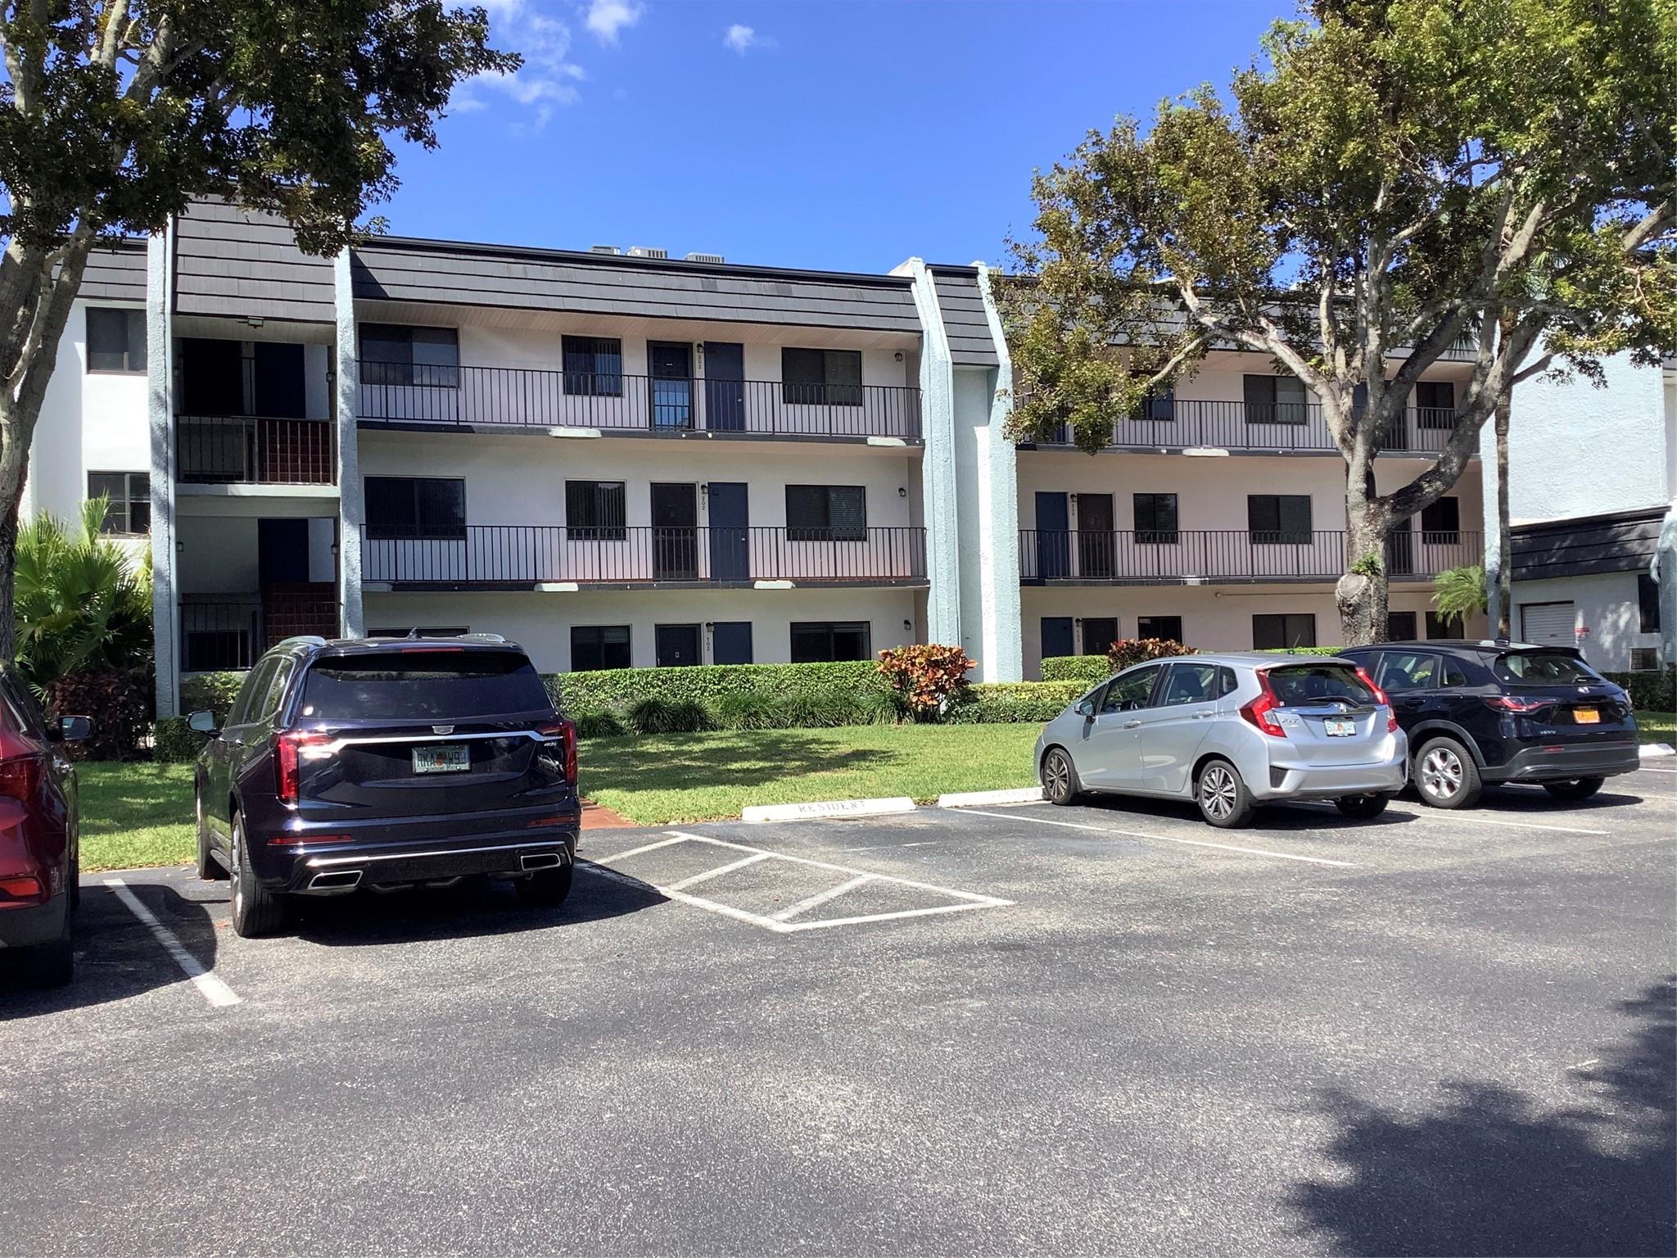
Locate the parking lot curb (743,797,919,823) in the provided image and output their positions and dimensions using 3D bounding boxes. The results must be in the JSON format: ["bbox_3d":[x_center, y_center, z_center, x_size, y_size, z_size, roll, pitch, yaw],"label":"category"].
[{"bbox_3d":[-0.097,1.798,14.976,1.830,0.120,0.170,-1,-1,-22],"label":"parking lot curb"}]

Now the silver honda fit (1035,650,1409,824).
[{"bbox_3d":[3.520,1.007,14.668,1.750,1.520,4.060,-1,-1,-26],"label":"silver honda fit"}]

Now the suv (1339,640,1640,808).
[{"bbox_3d":[5.983,0.924,15.780,1.880,1.620,4.550,-1,-1,-24],"label":"suv"}]

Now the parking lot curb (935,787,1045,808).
[{"bbox_3d":[1.847,1.773,15.913,1.830,0.120,0.170,-1,-1,-22],"label":"parking lot curb"}]

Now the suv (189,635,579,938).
[{"bbox_3d":[-3.320,0.951,10.528,2.030,1.770,5.050,-1,-1,-28],"label":"suv"}]

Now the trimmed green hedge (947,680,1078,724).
[{"bbox_3d":[3.705,1.506,31.000,3.300,0.880,0.850,-1,-2,-22],"label":"trimmed green hedge"}]

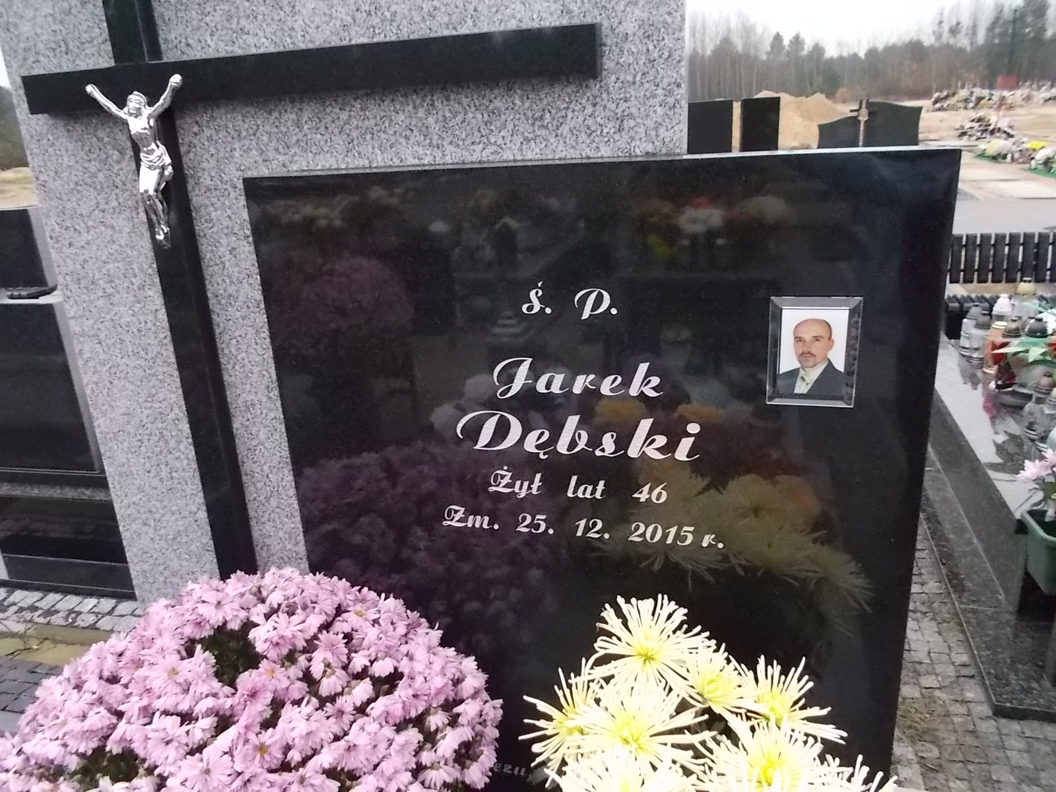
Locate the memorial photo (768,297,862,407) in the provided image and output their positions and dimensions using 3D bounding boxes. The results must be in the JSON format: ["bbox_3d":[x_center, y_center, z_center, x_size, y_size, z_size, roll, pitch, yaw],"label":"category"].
[{"bbox_3d":[0.451,-0.068,1.255,0.134,0.177,0.015,2,19,15],"label":"memorial photo"}]

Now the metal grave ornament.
[{"bbox_3d":[-0.784,-0.469,1.616,0.234,0.334,0.060,2,19,15],"label":"metal grave ornament"}]

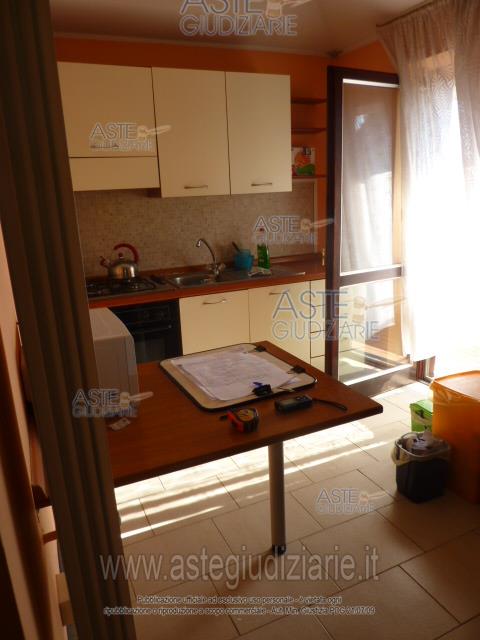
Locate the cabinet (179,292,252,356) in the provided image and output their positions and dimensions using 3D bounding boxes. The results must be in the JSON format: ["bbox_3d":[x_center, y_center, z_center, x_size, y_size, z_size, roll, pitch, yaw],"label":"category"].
[{"bbox_3d":[-0.249,0.139,3.182,0.460,0.750,0.570,-9,16,-22],"label":"cabinet"}]

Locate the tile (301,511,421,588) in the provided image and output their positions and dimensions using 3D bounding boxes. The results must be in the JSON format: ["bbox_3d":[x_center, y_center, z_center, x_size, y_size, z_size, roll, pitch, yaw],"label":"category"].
[{"bbox_3d":[0.496,0.929,1.892,0.404,0.010,0.292,-9,17,-23],"label":"tile"}]

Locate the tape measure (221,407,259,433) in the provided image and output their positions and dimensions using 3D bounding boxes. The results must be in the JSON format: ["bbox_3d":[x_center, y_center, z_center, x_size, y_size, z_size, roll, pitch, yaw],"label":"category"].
[{"bbox_3d":[0.005,0.283,1.310,0.085,0.034,0.080,-10,16,-25],"label":"tape measure"}]

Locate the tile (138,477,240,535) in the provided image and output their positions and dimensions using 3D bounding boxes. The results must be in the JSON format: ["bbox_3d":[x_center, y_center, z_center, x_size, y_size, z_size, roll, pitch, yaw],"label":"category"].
[{"bbox_3d":[-0.240,0.877,2.200,0.404,0.010,0.292,-9,17,-23],"label":"tile"}]

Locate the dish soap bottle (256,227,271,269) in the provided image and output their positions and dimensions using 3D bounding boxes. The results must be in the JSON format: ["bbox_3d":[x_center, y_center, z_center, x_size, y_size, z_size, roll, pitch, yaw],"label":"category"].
[{"bbox_3d":[0.167,-0.499,3.283,0.083,0.272,0.055,-5,15,-8],"label":"dish soap bottle"}]

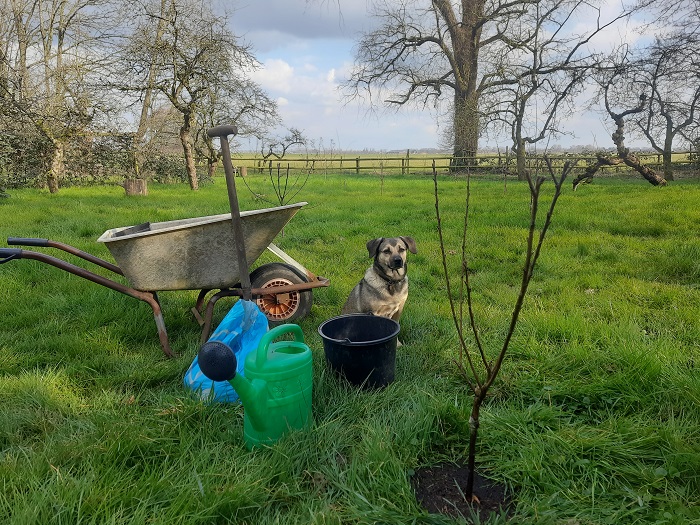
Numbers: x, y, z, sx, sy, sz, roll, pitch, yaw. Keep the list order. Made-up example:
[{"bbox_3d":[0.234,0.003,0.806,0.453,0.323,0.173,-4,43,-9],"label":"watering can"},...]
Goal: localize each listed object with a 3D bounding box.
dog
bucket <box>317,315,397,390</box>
[{"bbox_3d":[0.125,0.141,2.492,0.280,0.590,0.500,-9,15,-34],"label":"dog"},{"bbox_3d":[0.038,0.396,2.068,0.340,0.250,0.340,0,13,0],"label":"bucket"}]

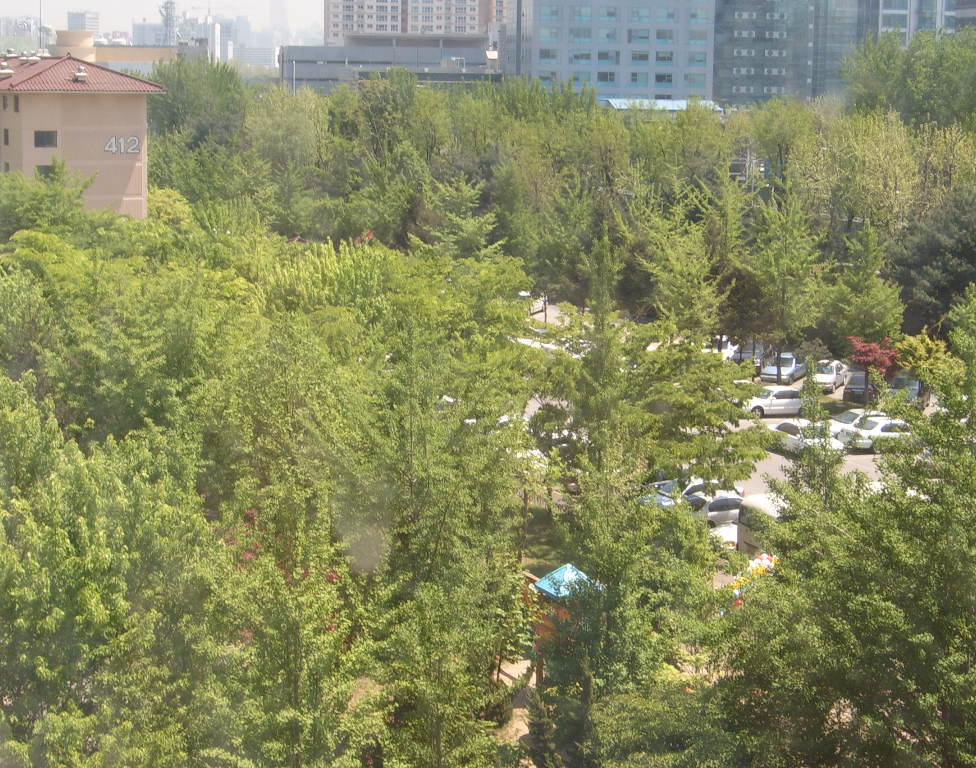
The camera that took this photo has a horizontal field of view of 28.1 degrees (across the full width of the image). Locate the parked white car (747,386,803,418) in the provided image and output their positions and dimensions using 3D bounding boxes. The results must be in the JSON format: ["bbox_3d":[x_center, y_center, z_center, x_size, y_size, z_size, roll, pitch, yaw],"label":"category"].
[{"bbox_3d":[15.329,0.915,103.258,4.480,1.420,1.720,-1,9,-13],"label":"parked white car"}]

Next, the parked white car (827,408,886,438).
[{"bbox_3d":[18.214,2.002,96.630,4.480,1.420,1.720,-3,10,-25],"label":"parked white car"}]

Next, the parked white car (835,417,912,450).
[{"bbox_3d":[19.424,2.326,94.688,4.400,1.420,1.720,-5,11,-34],"label":"parked white car"}]

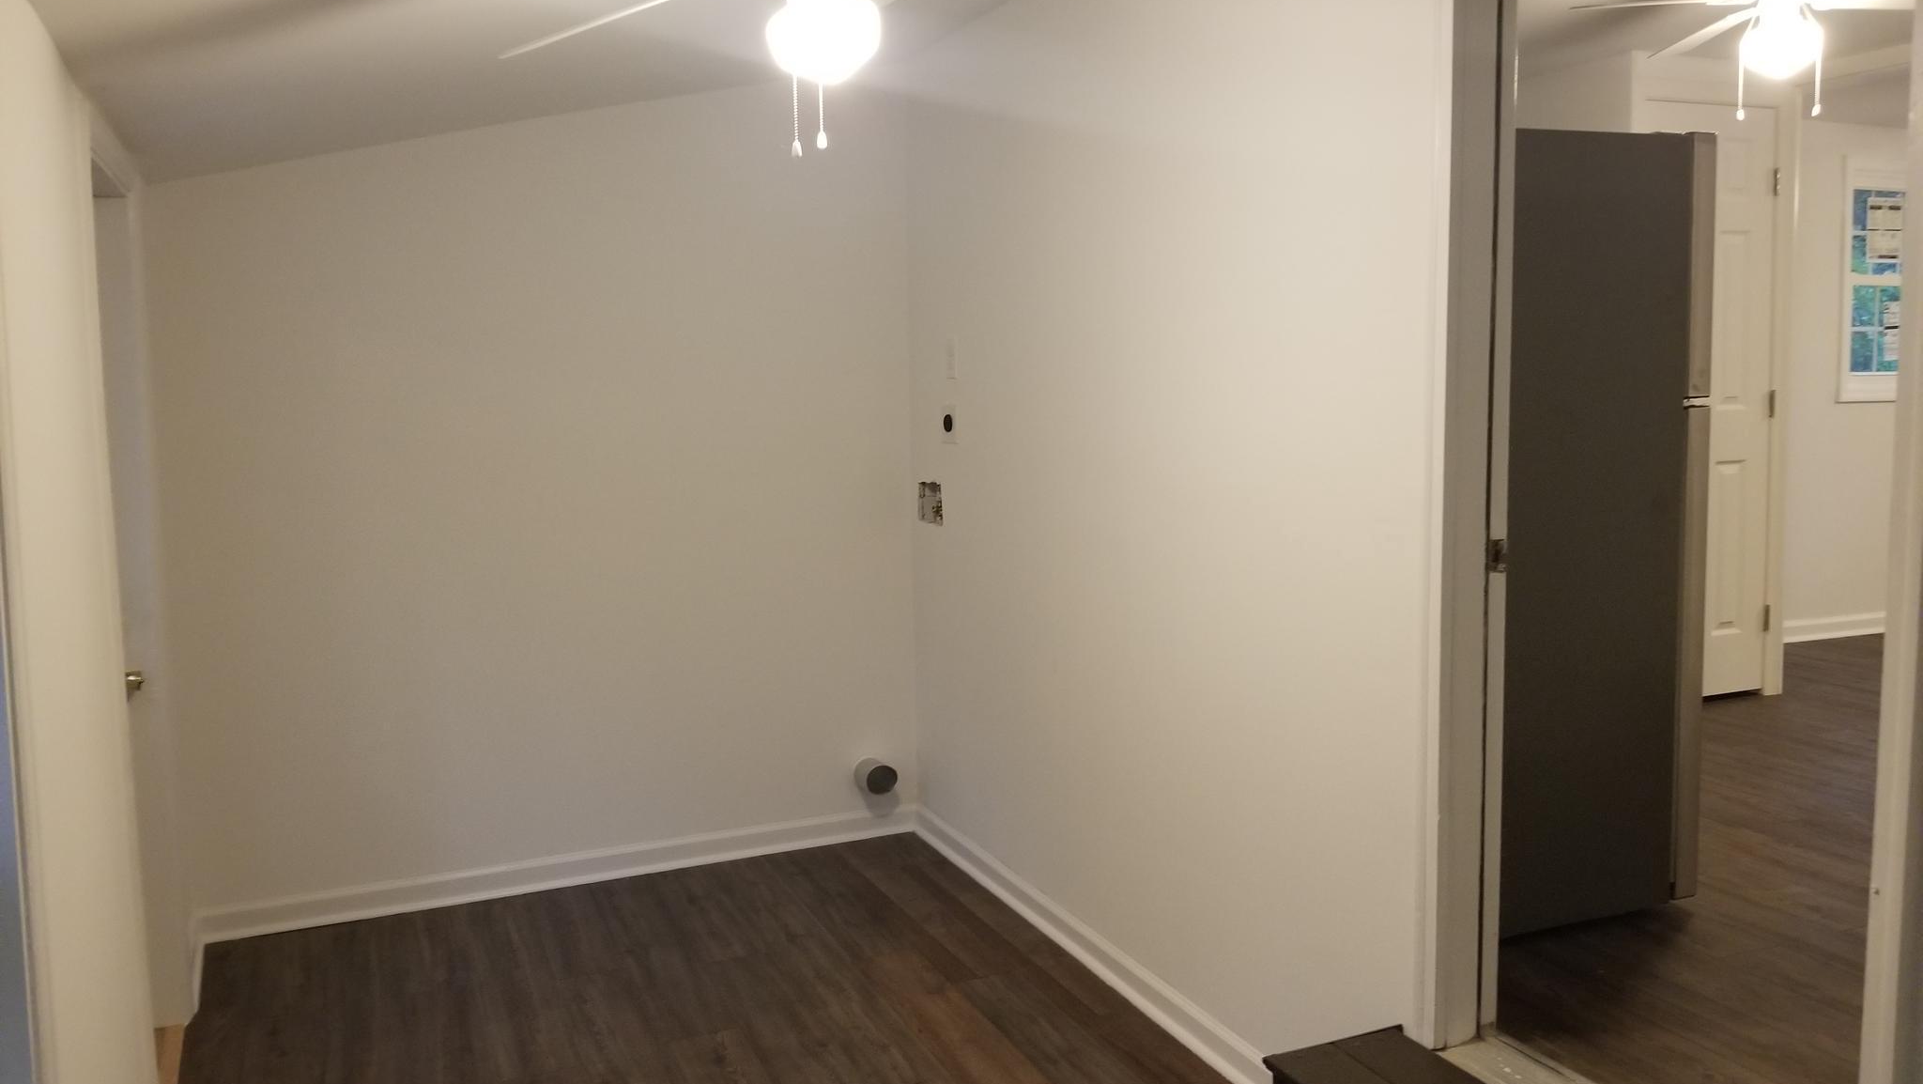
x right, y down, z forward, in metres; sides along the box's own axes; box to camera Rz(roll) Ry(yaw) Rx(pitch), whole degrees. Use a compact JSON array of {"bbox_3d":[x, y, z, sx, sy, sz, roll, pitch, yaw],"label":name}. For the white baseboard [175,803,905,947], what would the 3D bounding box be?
[{"bbox_3d":[-1.151,1.020,4.513,2.172,0.090,0.020,-4,7,-24],"label":"white baseboard"}]

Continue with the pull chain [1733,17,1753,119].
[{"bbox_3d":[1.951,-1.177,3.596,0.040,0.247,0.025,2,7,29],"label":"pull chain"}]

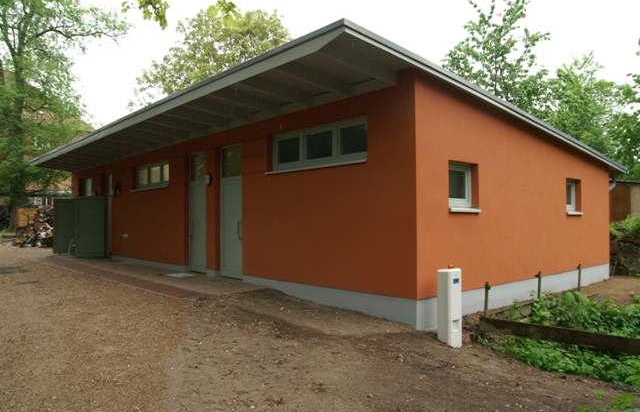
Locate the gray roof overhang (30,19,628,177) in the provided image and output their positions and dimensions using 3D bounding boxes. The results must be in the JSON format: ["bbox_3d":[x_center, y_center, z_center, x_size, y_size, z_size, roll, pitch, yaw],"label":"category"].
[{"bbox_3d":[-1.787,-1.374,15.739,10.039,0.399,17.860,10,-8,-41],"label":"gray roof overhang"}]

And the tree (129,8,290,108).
[{"bbox_3d":[-6.901,-5.153,30.740,11.000,15.100,11.000,0,-2,0],"label":"tree"}]

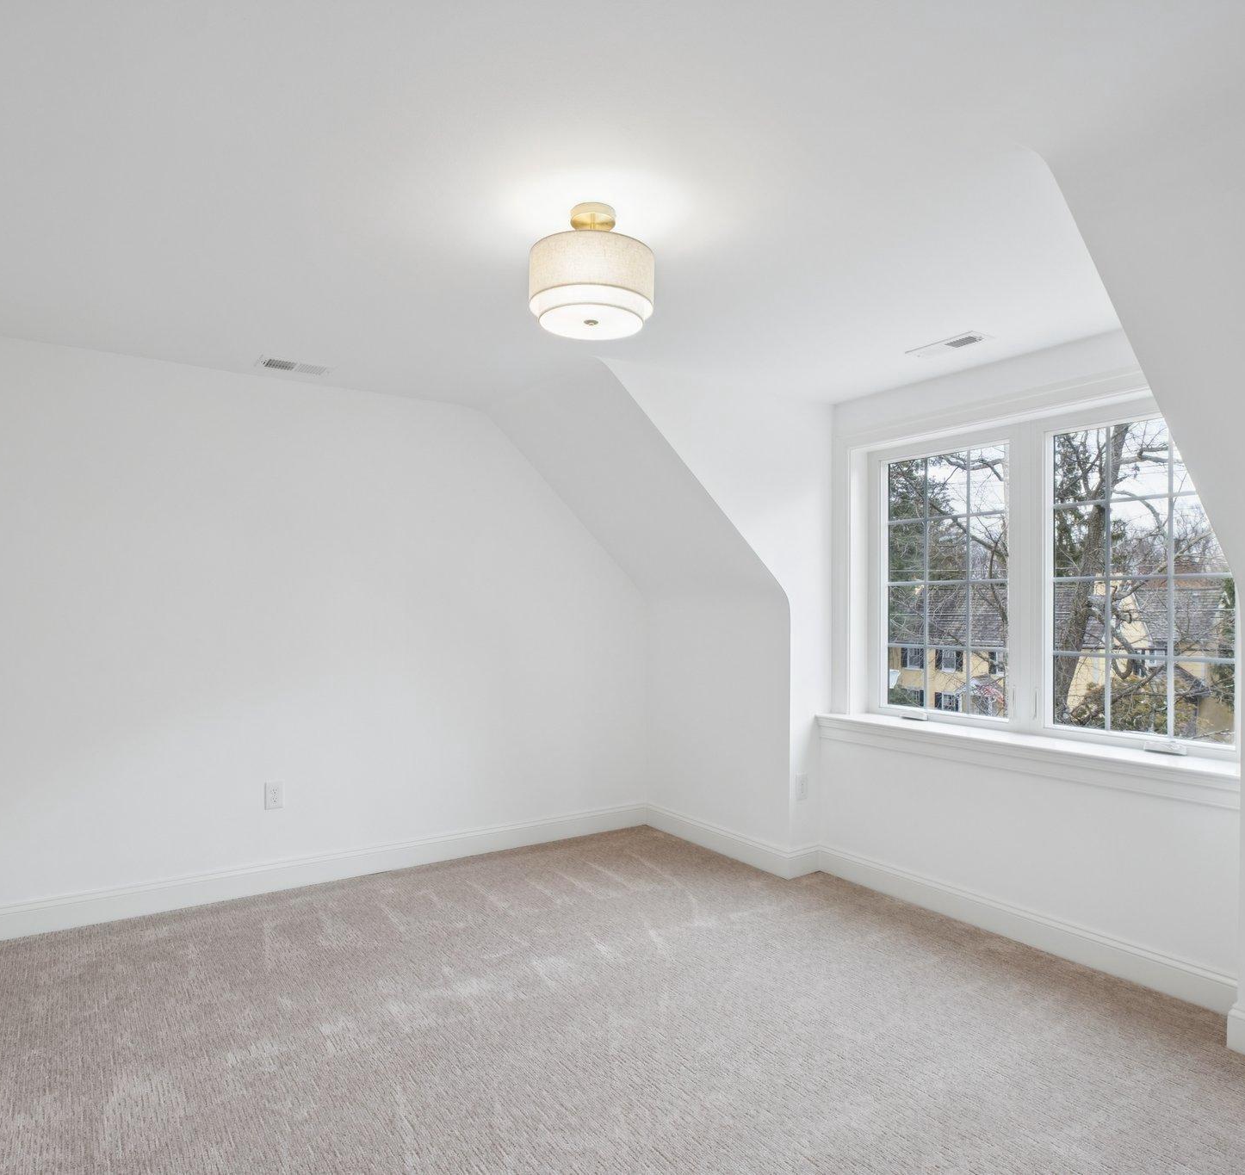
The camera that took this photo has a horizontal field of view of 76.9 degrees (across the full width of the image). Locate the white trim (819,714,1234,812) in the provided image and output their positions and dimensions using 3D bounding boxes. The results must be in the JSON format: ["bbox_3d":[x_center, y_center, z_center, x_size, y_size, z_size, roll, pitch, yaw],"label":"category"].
[{"bbox_3d":[1.535,0.668,3.191,0.282,0.105,1.763,1,-2,-34],"label":"white trim"}]

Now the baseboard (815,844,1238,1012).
[{"bbox_3d":[1.465,1.311,3.141,0.020,0.131,1.754,1,-2,-34],"label":"baseboard"}]

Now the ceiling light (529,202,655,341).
[{"bbox_3d":[-0.079,-0.840,2.081,0.333,0.303,0.333,0,-2,0],"label":"ceiling light"}]

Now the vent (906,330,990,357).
[{"bbox_3d":[1.270,-0.931,3.041,0.147,0.015,0.301,1,-2,-34],"label":"vent"}]

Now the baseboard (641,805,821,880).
[{"bbox_3d":[0.549,1.347,4.280,0.230,0.129,1.184,1,-2,-34],"label":"baseboard"}]

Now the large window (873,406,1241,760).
[{"bbox_3d":[1.699,-0.043,3.256,0.090,1.302,1.632,1,-2,-34],"label":"large window"}]

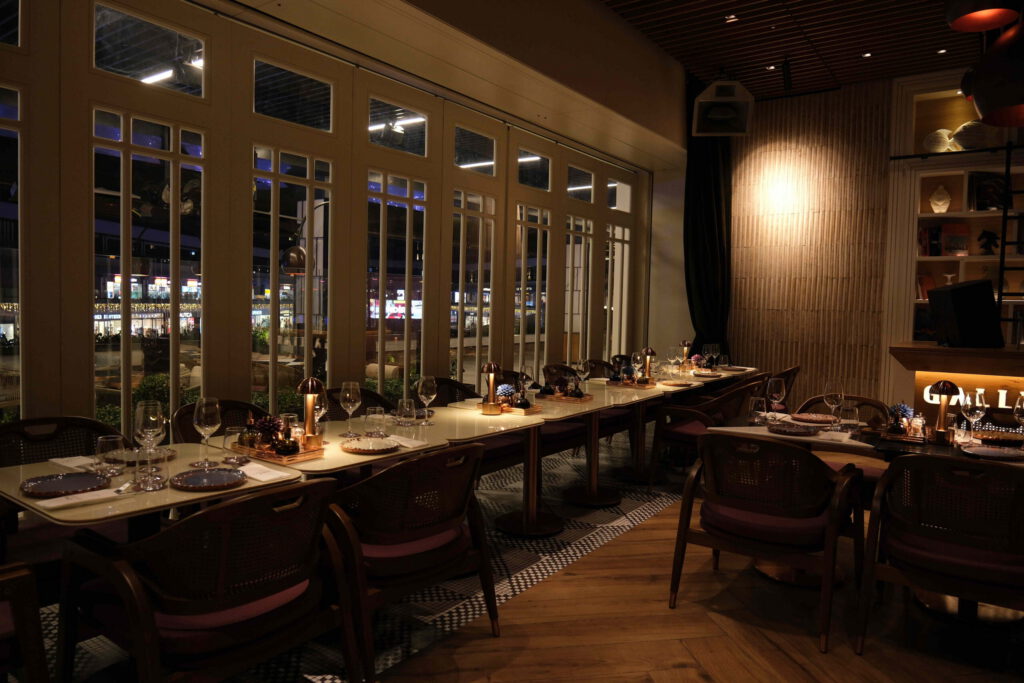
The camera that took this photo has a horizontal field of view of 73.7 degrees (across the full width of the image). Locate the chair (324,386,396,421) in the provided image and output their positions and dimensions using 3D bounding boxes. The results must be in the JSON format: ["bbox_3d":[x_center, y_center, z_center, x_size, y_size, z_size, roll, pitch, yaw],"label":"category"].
[{"bbox_3d":[-0.829,0.717,4.145,0.621,0.818,0.640,4,4,36],"label":"chair"}]

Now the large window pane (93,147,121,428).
[{"bbox_3d":[-1.953,-0.143,3.307,0.040,1.550,0.116,4,4,36],"label":"large window pane"}]

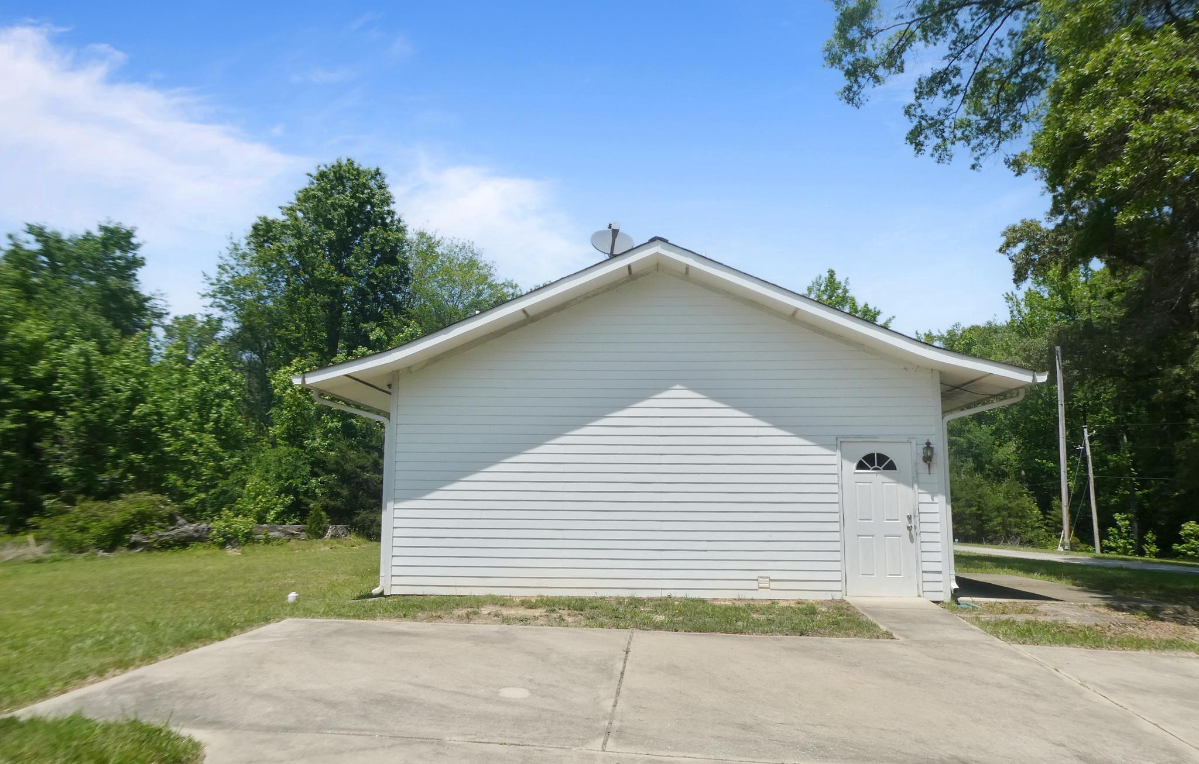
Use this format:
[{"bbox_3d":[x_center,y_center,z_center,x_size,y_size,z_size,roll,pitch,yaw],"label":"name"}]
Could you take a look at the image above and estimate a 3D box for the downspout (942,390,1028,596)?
[{"bbox_3d":[5.119,1.428,10.962,1.080,2.700,0.100,0,-6,3],"label":"downspout"}]

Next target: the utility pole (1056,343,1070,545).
[{"bbox_3d":[23.110,3.246,41.523,0.270,10.101,0.270,-3,-7,29],"label":"utility pole"}]

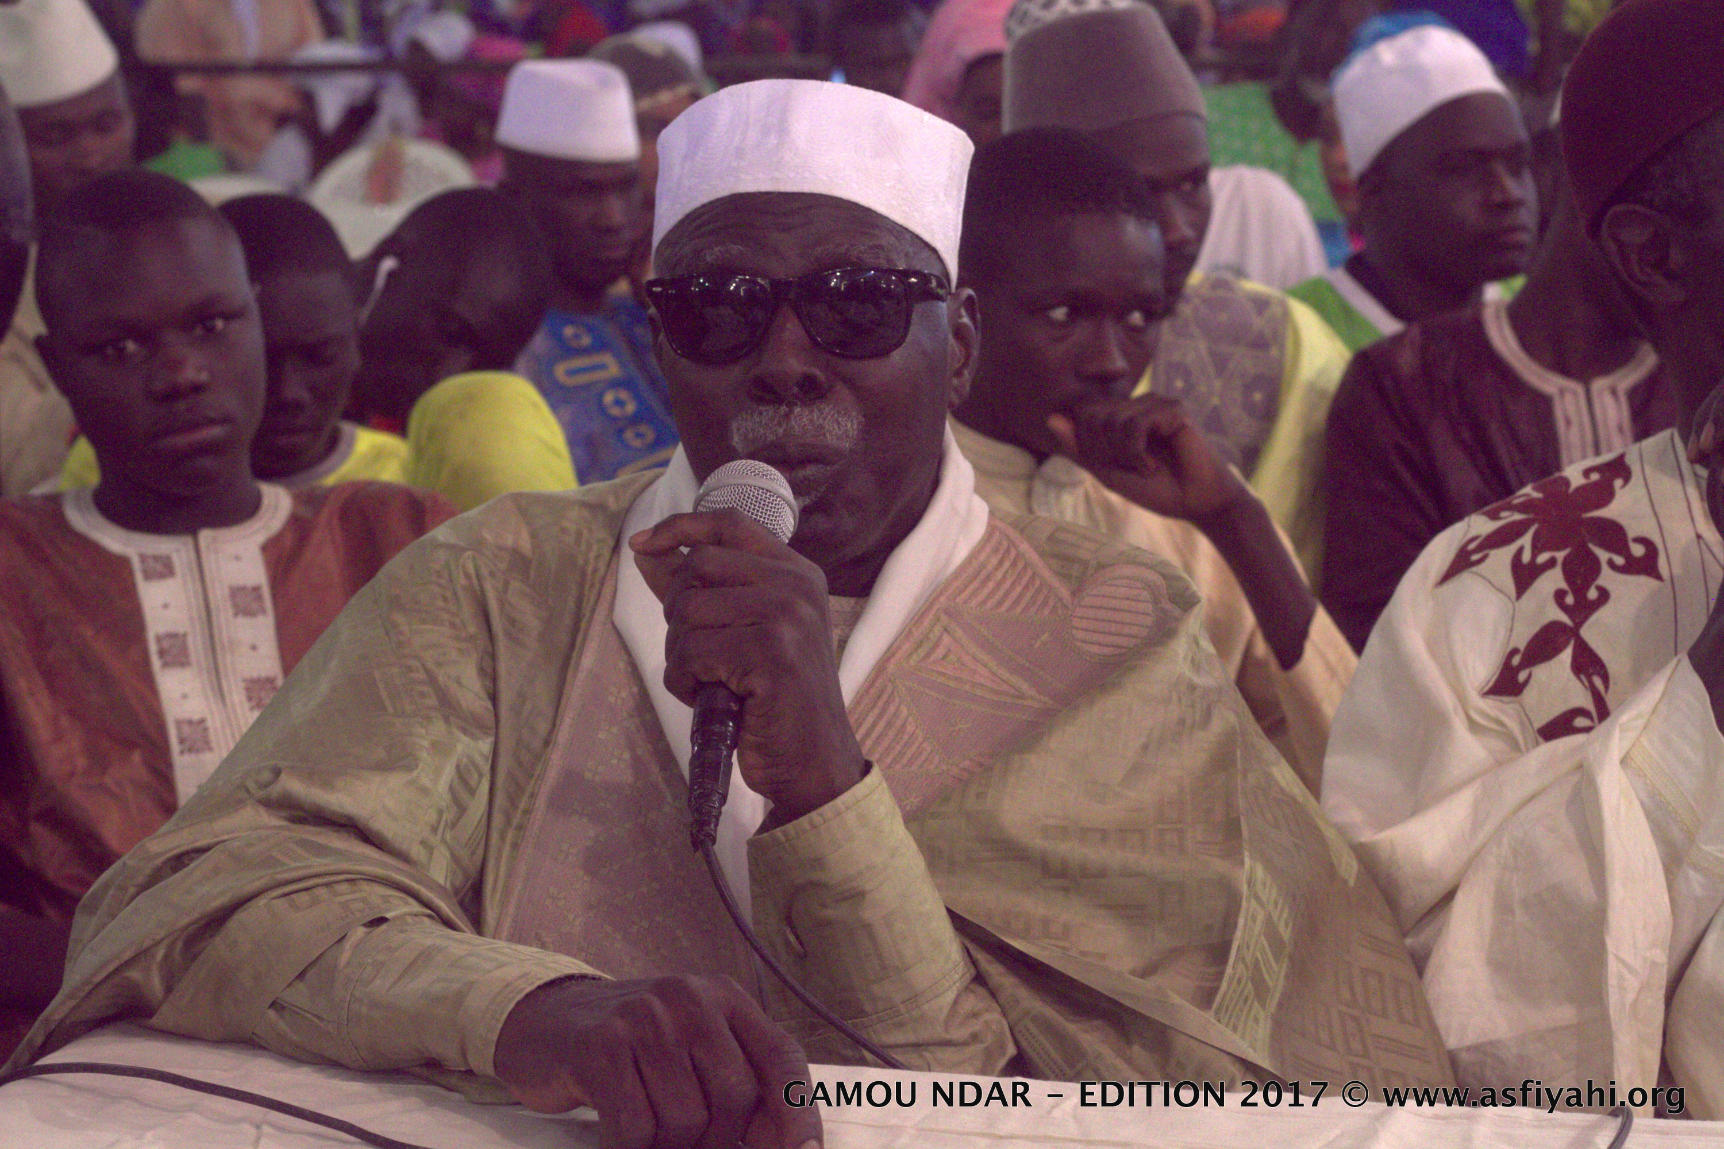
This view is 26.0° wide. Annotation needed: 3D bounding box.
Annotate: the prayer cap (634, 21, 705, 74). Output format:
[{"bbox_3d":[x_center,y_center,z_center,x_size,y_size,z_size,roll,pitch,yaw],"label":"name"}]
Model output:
[{"bbox_3d":[-0.374,-0.960,6.800,0.175,0.100,0.185,-1,5,-9],"label":"prayer cap"}]

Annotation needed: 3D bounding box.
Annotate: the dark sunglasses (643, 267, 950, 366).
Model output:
[{"bbox_3d":[-0.028,-0.135,1.980,0.146,0.051,0.148,-1,2,9],"label":"dark sunglasses"}]

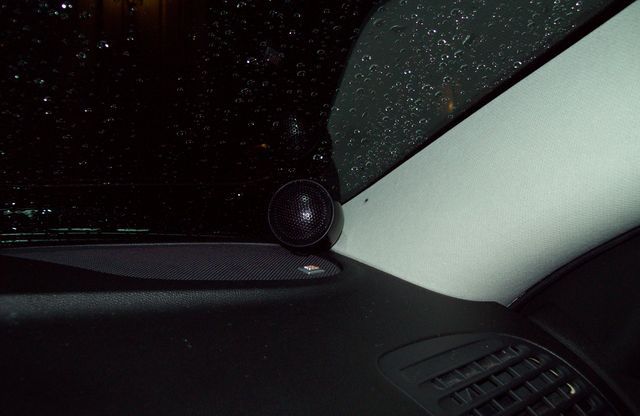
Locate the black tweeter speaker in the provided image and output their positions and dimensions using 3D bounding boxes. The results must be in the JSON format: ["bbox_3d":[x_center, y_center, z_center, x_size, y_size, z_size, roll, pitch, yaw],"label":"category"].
[{"bbox_3d":[-0.011,0.007,0.531,0.054,0.054,0.036,2,-11,13],"label":"black tweeter speaker"}]

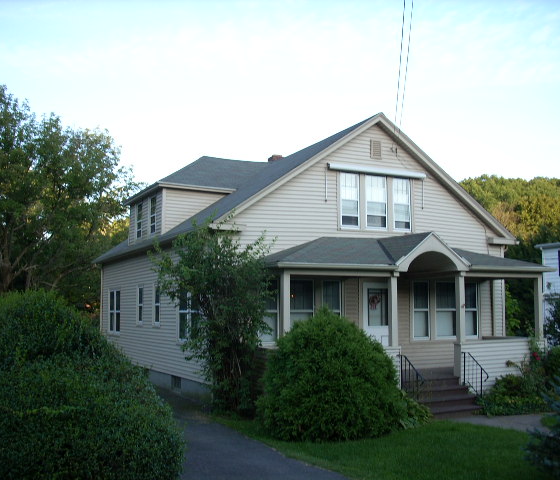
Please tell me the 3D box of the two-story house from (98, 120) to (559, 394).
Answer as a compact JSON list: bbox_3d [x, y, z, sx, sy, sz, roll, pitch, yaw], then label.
[{"bbox_3d":[0.254,0.859,21.560,9.192,7.160,14.031,3,-7,-27],"label":"two-story house"}]

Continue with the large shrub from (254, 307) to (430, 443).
[{"bbox_3d":[1.047,2.391,12.723,2.850,2.224,2.600,0,-6,0],"label":"large shrub"}]

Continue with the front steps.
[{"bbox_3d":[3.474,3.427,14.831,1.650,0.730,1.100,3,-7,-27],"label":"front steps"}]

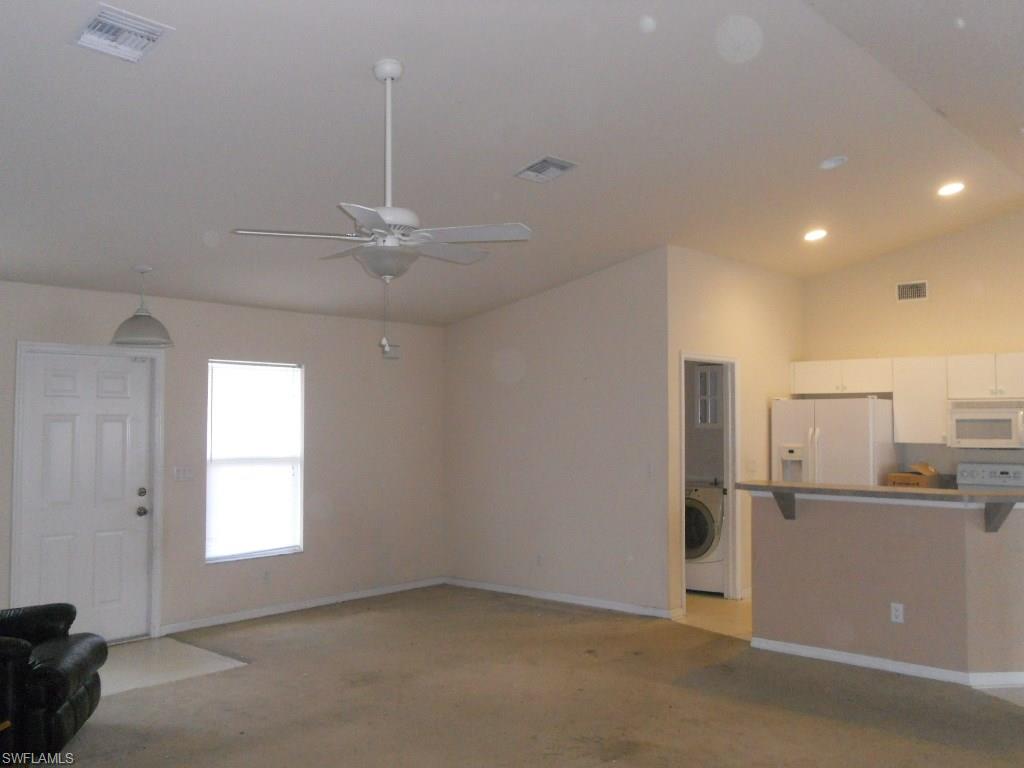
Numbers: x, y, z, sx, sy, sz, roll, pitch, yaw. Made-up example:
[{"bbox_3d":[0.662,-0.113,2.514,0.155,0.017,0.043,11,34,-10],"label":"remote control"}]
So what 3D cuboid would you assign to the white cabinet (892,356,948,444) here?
[{"bbox_3d":[3.652,0.147,8.339,0.453,0.751,0.321,-2,-3,42],"label":"white cabinet"}]

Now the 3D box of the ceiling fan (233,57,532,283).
[{"bbox_3d":[-0.554,-0.939,4.152,1.303,1.002,1.303,-2,-3,42],"label":"ceiling fan"}]

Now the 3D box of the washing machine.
[{"bbox_3d":[1.846,1.425,8.929,0.687,0.972,0.761,-2,-3,42],"label":"washing machine"}]

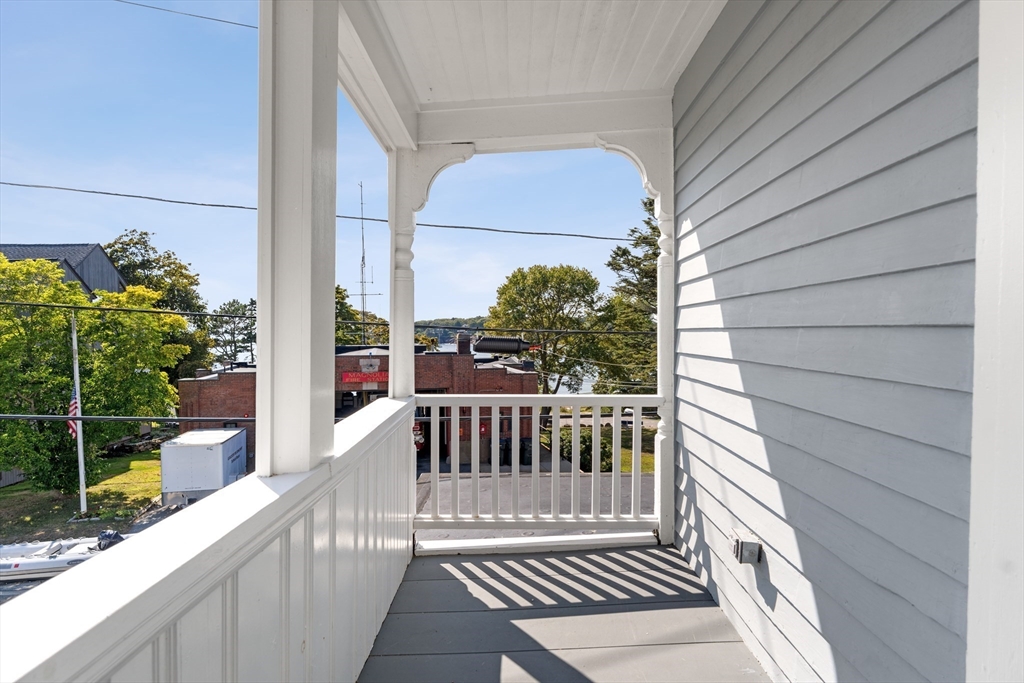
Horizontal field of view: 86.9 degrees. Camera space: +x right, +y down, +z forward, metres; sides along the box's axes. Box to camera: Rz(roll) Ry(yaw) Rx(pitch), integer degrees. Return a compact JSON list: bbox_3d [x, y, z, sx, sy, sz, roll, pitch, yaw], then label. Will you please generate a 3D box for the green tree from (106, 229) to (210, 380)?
[{"bbox_3d":[-21.950,-0.570,33.000,7.800,12.300,7.800,0,1,-34],"label":"green tree"}]

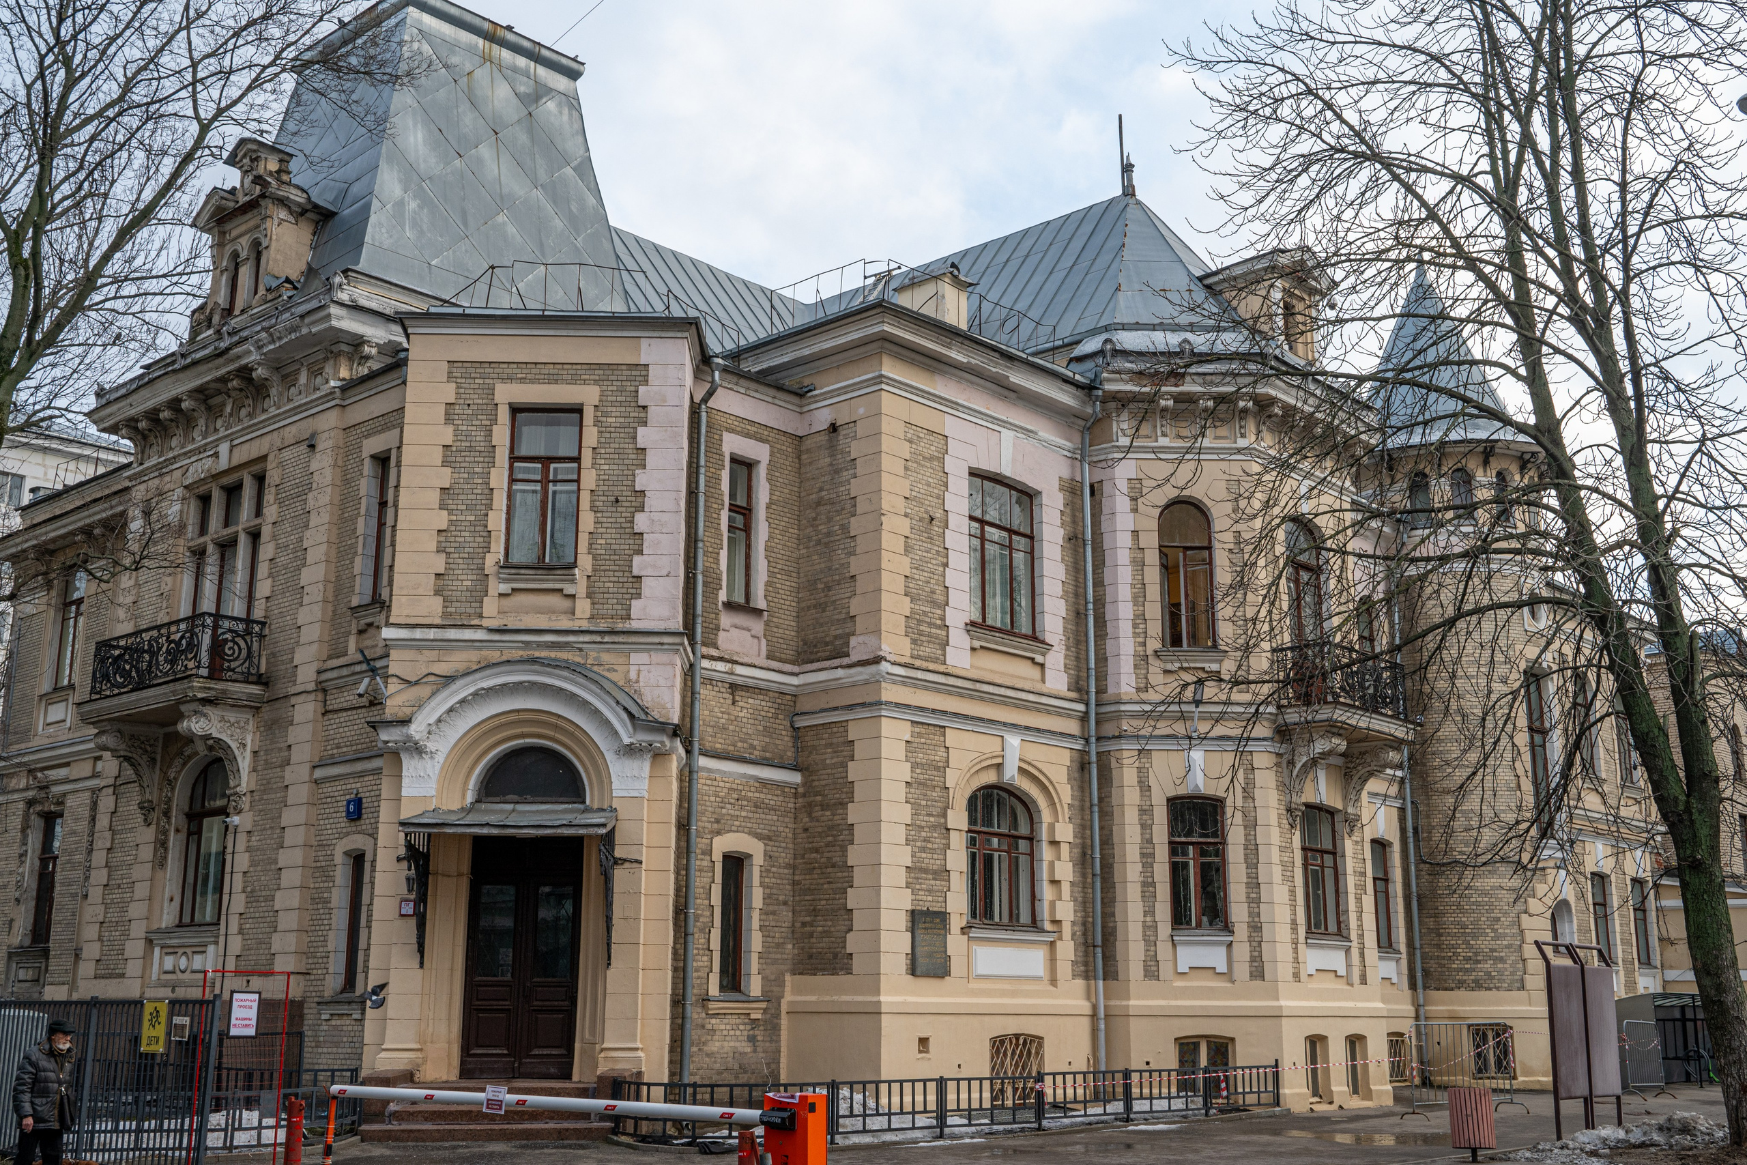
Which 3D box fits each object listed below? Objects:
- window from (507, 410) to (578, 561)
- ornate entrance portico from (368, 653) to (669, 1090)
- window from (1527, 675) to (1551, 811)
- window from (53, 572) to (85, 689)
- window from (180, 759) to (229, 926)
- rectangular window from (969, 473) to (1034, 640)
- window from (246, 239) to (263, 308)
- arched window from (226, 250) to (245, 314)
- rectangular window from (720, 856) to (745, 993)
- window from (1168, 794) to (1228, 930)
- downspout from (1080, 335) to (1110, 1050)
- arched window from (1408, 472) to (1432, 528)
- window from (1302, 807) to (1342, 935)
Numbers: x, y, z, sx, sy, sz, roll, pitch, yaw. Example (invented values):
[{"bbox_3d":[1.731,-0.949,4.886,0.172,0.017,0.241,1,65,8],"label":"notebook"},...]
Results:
[{"bbox_3d":[-4.631,-1.325,23.972,1.020,2.300,0.200,1,-14,-2],"label":"window"},{"bbox_3d":[-4.582,3.687,22.164,3.970,5.387,1.150,1,-14,-2],"label":"ornate entrance portico"},{"bbox_3d":[14.762,3.635,37.563,0.750,3.300,0.200,10,-17,-33],"label":"window"},{"bbox_3d":[-15.280,0.878,32.669,1.290,2.270,0.200,-12,-18,40],"label":"window"},{"bbox_3d":[-10.595,4.142,27.438,1.800,2.720,0.200,-12,-18,40],"label":"window"},{"bbox_3d":[2.120,-0.434,28.039,1.700,2.550,0.200,14,-19,-43],"label":"rectangular window"},{"bbox_3d":[-10.674,-5.316,29.638,0.450,1.300,0.200,-12,-18,40],"label":"window"},{"bbox_3d":[-11.269,-5.293,30.140,0.500,1.290,0.200,-12,-19,39],"label":"arched window"},{"bbox_3d":[-2.074,4.948,24.564,0.200,2.000,0.560,-13,-20,43],"label":"rectangular window"},{"bbox_3d":[5.353,4.624,28.013,0.980,2.170,0.200,1,-14,-1],"label":"window"},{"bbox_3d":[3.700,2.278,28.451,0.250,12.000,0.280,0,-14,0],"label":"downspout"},{"bbox_3d":[11.916,-1.792,37.035,0.200,1.219,0.500,11,-18,-37],"label":"arched window"},{"bbox_3d":[7.625,4.909,29.005,0.200,2.180,1.200,-13,-19,42],"label":"window"}]

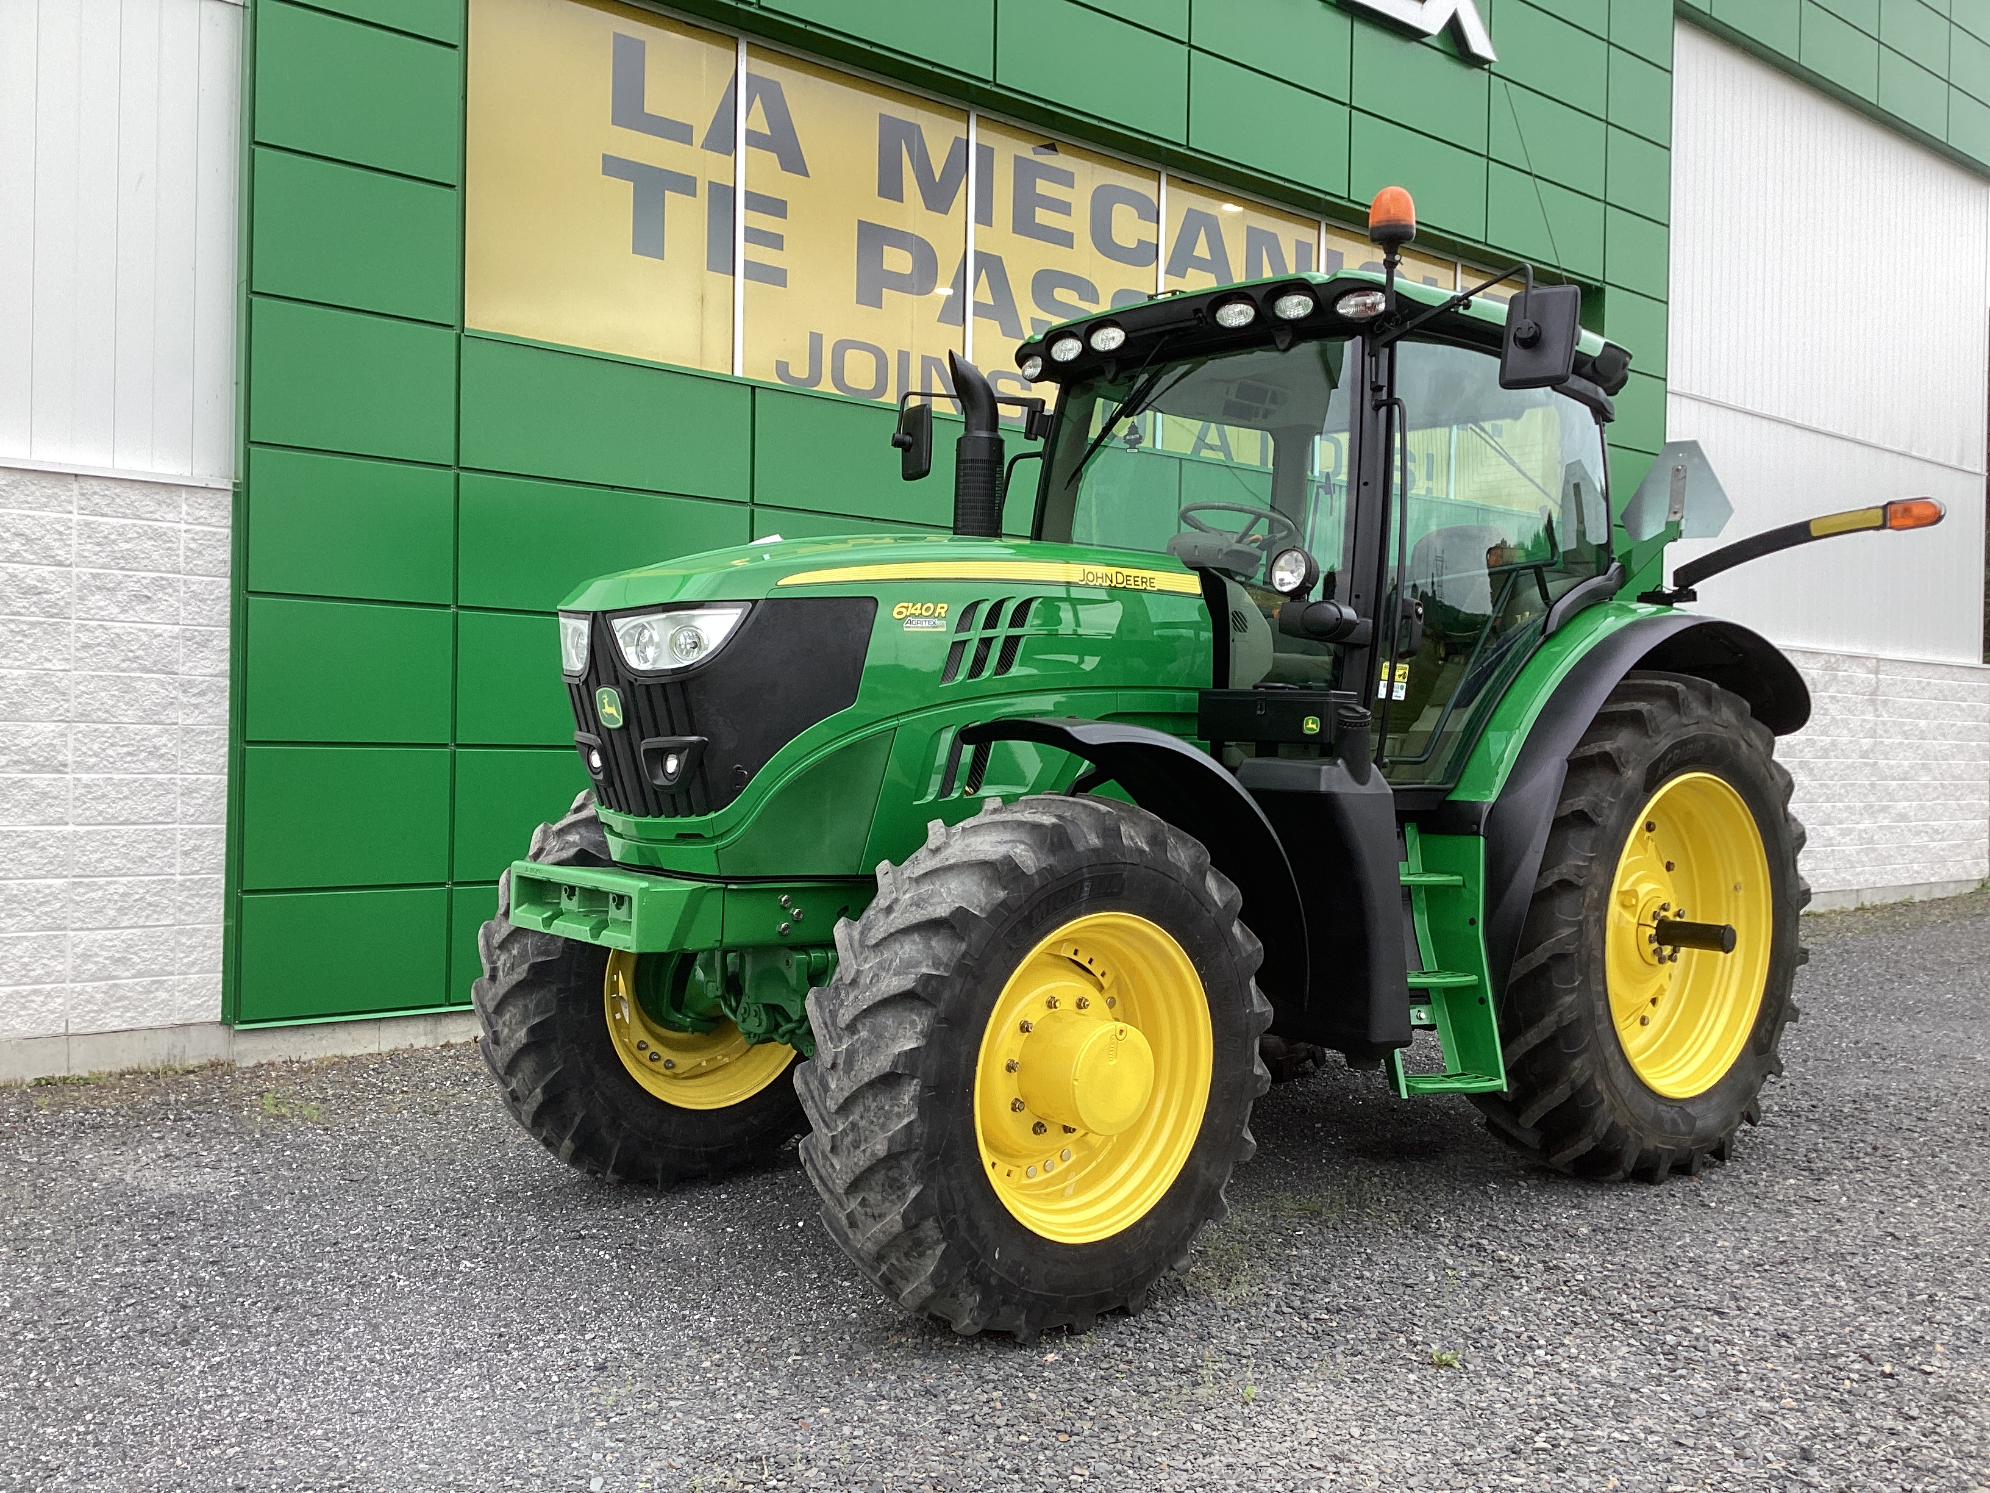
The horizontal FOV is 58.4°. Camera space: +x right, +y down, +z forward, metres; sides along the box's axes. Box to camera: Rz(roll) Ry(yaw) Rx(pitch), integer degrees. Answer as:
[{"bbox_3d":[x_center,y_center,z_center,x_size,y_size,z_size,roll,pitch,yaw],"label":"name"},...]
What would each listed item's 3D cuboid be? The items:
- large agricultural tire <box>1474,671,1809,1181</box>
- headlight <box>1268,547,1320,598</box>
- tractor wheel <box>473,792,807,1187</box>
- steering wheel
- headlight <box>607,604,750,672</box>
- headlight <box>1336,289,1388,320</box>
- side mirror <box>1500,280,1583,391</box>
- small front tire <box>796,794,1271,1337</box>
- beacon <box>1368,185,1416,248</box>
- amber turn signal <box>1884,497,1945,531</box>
[{"bbox_3d":[2.270,0.631,6.307,1.806,1.786,0.475,1,1,-40],"label":"large agricultural tire"},{"bbox_3d":[0.863,-0.502,5.139,0.085,0.139,0.138,1,1,-40],"label":"headlight"},{"bbox_3d":[-1.007,0.743,5.862,1.380,1.360,0.380,1,1,-40],"label":"tractor wheel"},{"bbox_3d":[0.849,-0.775,6.201,0.400,0.080,0.400,22,-12,-39],"label":"steering wheel"},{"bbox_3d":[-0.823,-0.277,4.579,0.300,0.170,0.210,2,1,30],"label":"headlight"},{"bbox_3d":[1.131,-1.340,5.433,0.165,0.090,0.080,2,1,32],"label":"headlight"},{"bbox_3d":[1.504,-1.131,4.918,0.080,0.265,0.210,12,-5,-40],"label":"side mirror"},{"bbox_3d":[0.145,0.800,4.540,1.380,1.360,0.380,1,1,-40],"label":"small front tire"},{"bbox_3d":[1.187,-1.584,5.324,0.138,0.185,0.138,2,1,0],"label":"beacon"},{"bbox_3d":[2.990,-0.757,5.800,0.065,0.090,0.175,1,-4,-40],"label":"amber turn signal"}]

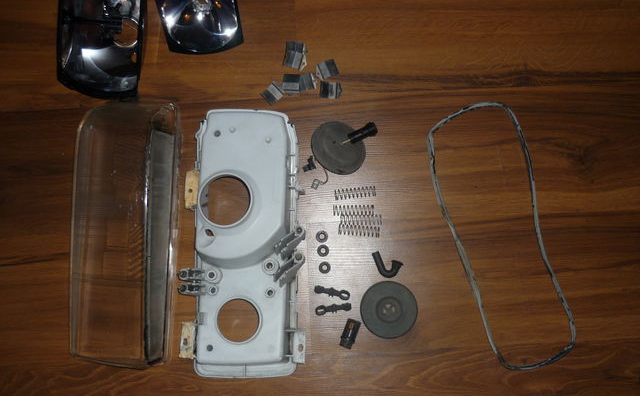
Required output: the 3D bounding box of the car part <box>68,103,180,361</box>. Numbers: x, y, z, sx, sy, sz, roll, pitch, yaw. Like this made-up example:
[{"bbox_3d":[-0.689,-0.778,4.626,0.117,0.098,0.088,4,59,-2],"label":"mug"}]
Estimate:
[{"bbox_3d":[-0.288,0.049,0.905,0.148,0.060,0.388,-1,86,2],"label":"car part"}]

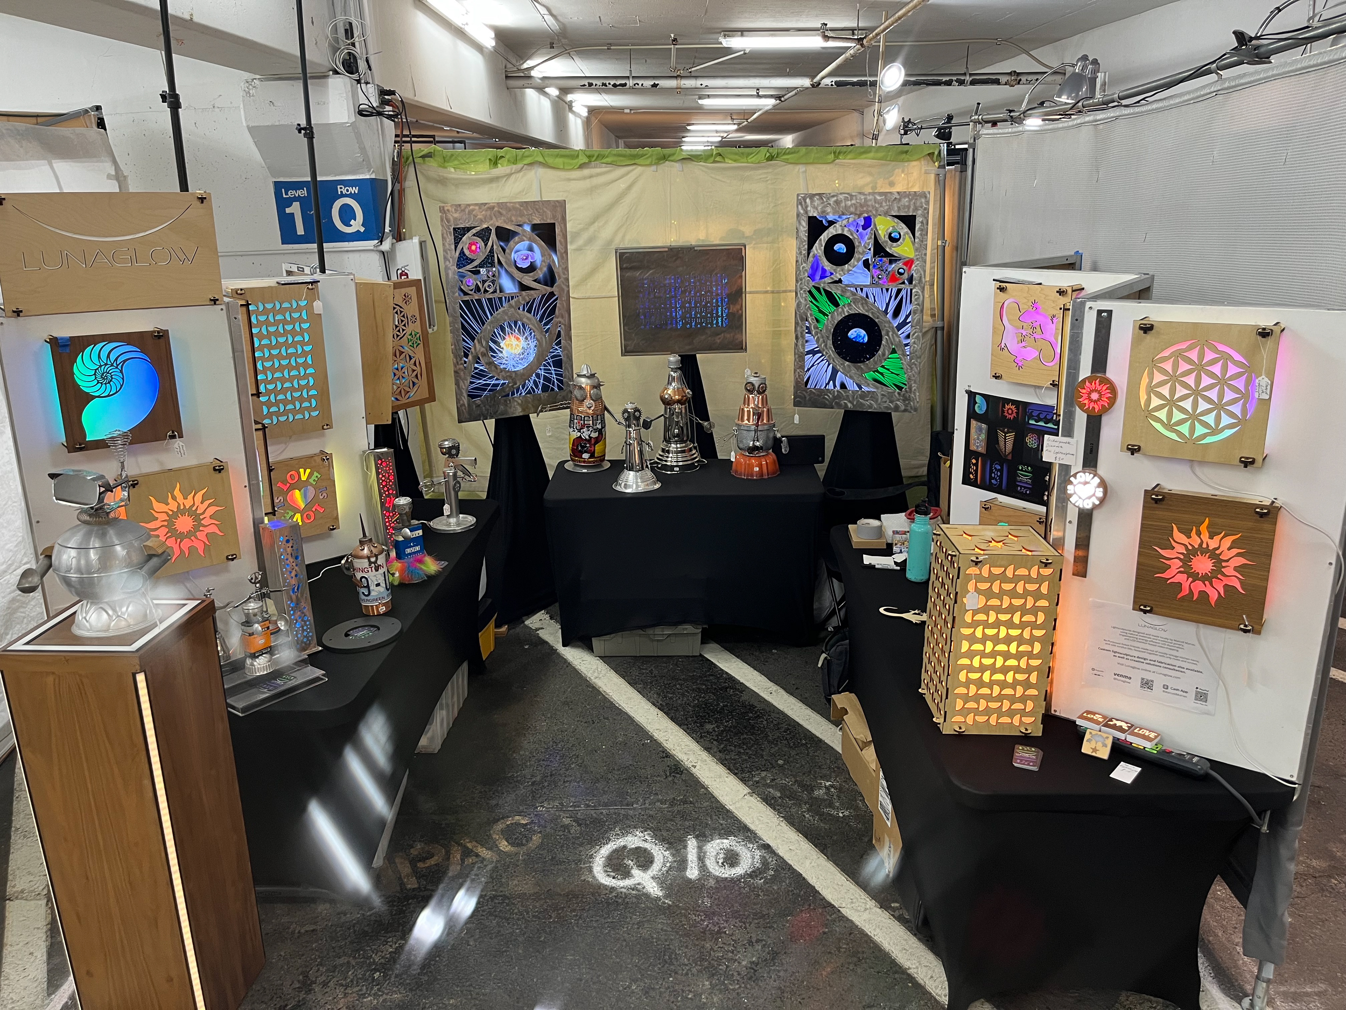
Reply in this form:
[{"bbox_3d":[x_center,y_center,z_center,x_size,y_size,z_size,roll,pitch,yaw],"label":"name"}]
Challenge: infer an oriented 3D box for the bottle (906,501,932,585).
[{"bbox_3d":[0.810,0.114,3.314,0.072,0.270,0.072,-1,16,0],"label":"bottle"}]

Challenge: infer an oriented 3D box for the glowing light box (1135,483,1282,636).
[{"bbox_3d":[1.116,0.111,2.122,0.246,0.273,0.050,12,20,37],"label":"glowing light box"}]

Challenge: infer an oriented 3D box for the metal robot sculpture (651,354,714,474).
[{"bbox_3d":[0.024,-0.432,4.788,0.300,0.530,0.220,-3,16,-5],"label":"metal robot sculpture"}]

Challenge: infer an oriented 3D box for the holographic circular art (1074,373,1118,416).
[{"bbox_3d":[0.921,-0.240,2.198,0.086,0.086,0.018,12,20,37],"label":"holographic circular art"}]

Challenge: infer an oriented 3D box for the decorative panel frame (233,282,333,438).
[{"bbox_3d":[-1.298,-0.476,3.355,0.282,0.485,0.055,-15,21,-41],"label":"decorative panel frame"}]

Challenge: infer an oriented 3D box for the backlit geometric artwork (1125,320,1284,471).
[{"bbox_3d":[1.071,-0.233,2.056,0.263,0.276,0.050,12,20,37],"label":"backlit geometric artwork"}]

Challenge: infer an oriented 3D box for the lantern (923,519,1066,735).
[{"bbox_3d":[0.754,0.293,2.412,0.230,0.445,0.235,0,16,3],"label":"lantern"}]

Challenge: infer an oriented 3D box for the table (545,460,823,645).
[{"bbox_3d":[0.053,0.218,4.798,1.210,0.725,0.630,-1,16,0],"label":"table"}]

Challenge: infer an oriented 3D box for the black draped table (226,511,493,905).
[{"bbox_3d":[-1.148,0.595,3.558,0.760,0.725,1.870,0,16,3],"label":"black draped table"}]

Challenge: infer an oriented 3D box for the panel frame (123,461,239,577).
[{"bbox_3d":[-1.297,0.037,2.669,0.257,0.272,0.055,-14,20,-38],"label":"panel frame"}]

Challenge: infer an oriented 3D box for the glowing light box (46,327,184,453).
[{"bbox_3d":[-1.379,-0.287,2.510,0.260,0.276,0.055,-14,20,-38],"label":"glowing light box"}]

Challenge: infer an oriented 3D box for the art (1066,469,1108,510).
[{"bbox_3d":[0.922,-0.034,2.256,0.088,0.090,0.027,11,19,36],"label":"art"}]

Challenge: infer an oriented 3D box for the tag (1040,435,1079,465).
[{"bbox_3d":[0.871,-0.123,2.276,0.073,0.058,0.004,12,20,37],"label":"tag"}]

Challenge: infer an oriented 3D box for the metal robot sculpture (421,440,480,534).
[{"bbox_3d":[-0.878,-0.082,3.967,0.200,0.340,0.170,4,17,17],"label":"metal robot sculpture"}]

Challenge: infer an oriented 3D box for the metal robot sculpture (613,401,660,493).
[{"bbox_3d":[-0.166,-0.272,4.564,0.224,0.390,0.224,-1,16,1],"label":"metal robot sculpture"}]

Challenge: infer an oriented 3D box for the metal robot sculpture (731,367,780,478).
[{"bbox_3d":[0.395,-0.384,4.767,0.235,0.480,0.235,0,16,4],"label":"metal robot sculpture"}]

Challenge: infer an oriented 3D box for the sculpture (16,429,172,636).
[{"bbox_3d":[-1.288,0.059,2.266,0.275,0.445,0.235,3,16,13],"label":"sculpture"}]

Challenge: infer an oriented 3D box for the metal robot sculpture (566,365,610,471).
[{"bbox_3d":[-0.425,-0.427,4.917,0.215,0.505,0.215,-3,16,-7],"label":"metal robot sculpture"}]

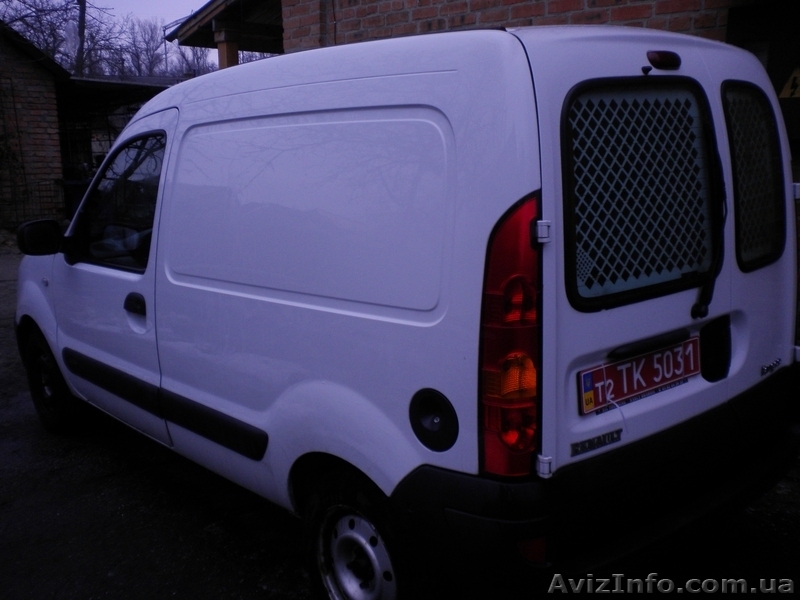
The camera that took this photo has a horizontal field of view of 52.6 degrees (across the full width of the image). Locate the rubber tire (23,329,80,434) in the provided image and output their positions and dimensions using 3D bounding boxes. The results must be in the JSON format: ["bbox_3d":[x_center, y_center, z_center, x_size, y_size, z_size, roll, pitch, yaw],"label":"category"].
[{"bbox_3d":[-1.824,0.438,4.293,0.175,0.576,0.576,-12,15,-41],"label":"rubber tire"}]

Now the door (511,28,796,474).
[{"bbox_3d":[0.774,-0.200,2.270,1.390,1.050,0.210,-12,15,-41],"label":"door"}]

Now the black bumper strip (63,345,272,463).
[{"bbox_3d":[-0.980,0.355,3.122,0.038,0.115,1.745,-12,15,-41],"label":"black bumper strip"}]

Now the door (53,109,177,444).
[{"bbox_3d":[-1.163,-0.121,3.346,0.200,1.250,1.180,-12,15,-41],"label":"door"}]

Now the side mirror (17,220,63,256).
[{"bbox_3d":[-1.561,-0.270,3.509,0.180,0.160,0.120,-12,15,-41],"label":"side mirror"}]

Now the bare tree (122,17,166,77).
[{"bbox_3d":[-12.523,-10.261,40.762,3.200,7.672,3.200,-5,12,-16],"label":"bare tree"}]

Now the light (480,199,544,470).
[{"bbox_3d":[0.235,0.089,1.802,0.130,0.640,0.125,-12,15,-41],"label":"light"}]

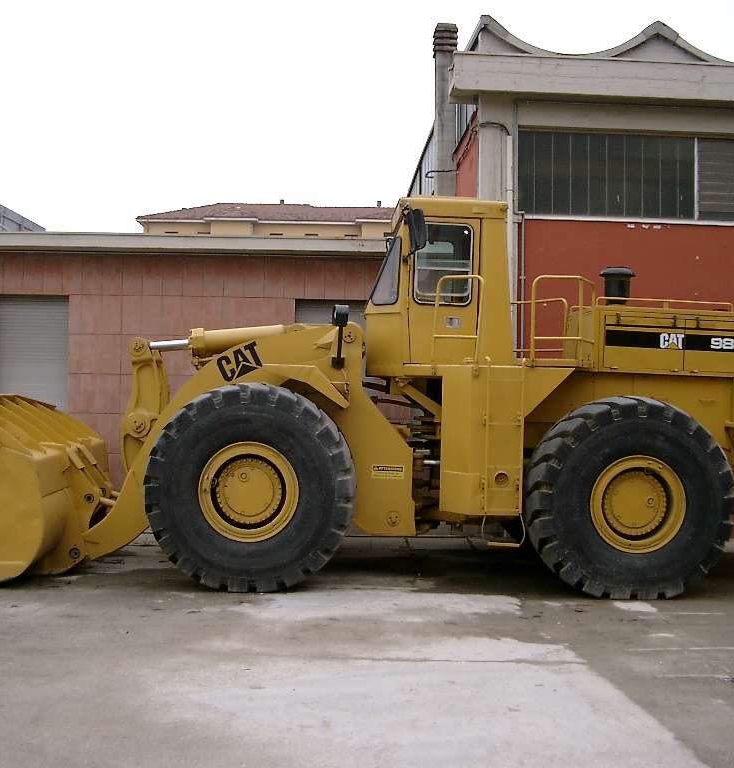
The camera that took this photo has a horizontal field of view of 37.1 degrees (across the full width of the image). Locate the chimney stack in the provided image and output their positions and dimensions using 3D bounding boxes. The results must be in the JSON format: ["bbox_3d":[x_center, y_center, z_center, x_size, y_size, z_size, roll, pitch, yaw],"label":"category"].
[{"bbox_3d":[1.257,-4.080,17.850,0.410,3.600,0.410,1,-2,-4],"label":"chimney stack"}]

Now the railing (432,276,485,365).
[{"bbox_3d":[0.922,-0.647,11.150,0.560,0.980,0.070,1,-2,-4],"label":"railing"}]

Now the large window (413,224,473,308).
[{"bbox_3d":[0.821,-1.256,11.600,0.640,0.870,0.060,1,-2,-4],"label":"large window"}]

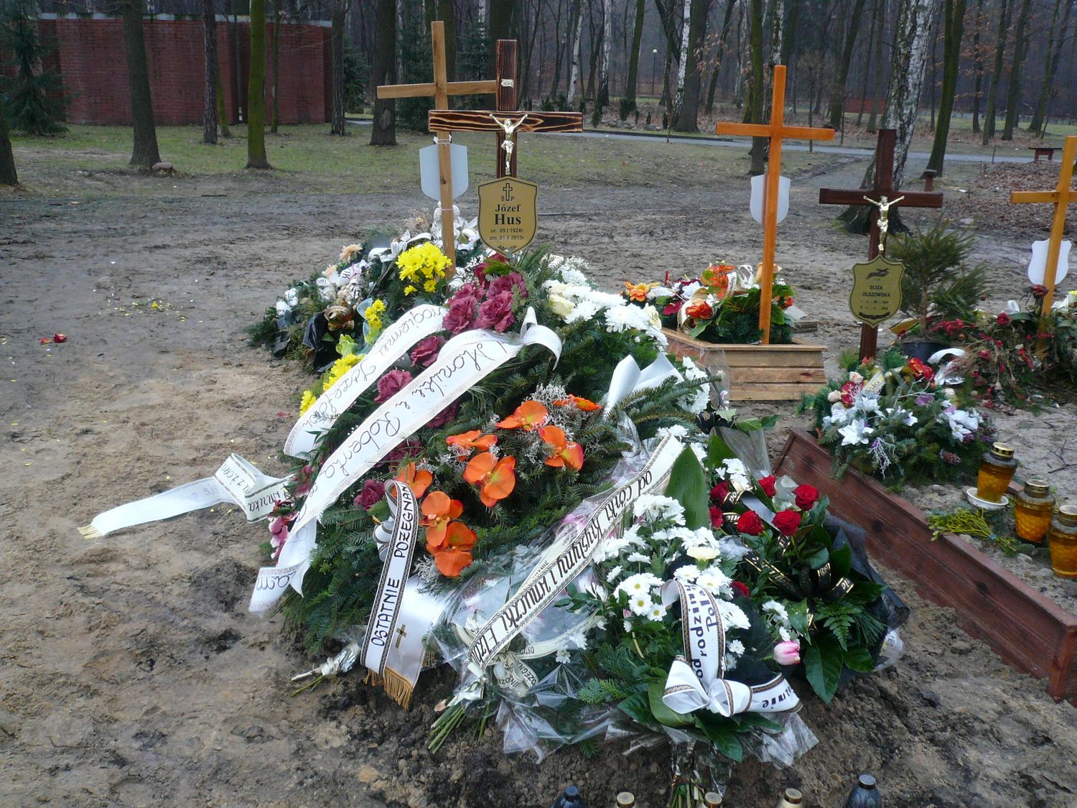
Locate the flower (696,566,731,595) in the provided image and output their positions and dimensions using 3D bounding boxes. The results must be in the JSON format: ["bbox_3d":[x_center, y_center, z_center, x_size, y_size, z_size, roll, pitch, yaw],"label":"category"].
[{"bbox_3d":[0.430,0.433,2.370,0.082,0.068,0.050,1,-21,0],"label":"flower"}]

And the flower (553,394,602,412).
[{"bbox_3d":[0.114,-0.001,2.800,0.140,0.045,0.110,-1,18,-7],"label":"flower"}]

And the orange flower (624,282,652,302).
[{"bbox_3d":[0.491,-0.553,4.770,0.130,0.100,0.090,1,-6,0],"label":"orange flower"}]

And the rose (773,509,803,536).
[{"bbox_3d":[0.627,0.298,2.430,0.069,0.060,0.060,6,-12,15],"label":"rose"}]

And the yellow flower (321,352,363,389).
[{"bbox_3d":[-0.697,-0.116,3.420,0.140,0.120,0.100,5,19,11],"label":"yellow flower"}]

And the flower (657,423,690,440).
[{"bbox_3d":[0.383,0.080,2.750,0.090,0.045,0.075,3,3,8],"label":"flower"}]

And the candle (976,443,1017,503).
[{"bbox_3d":[1.495,0.225,3.150,0.126,0.178,0.126,6,19,-2],"label":"candle"}]

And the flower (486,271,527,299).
[{"bbox_3d":[-0.102,-0.388,3.210,0.130,0.110,0.085,-3,-7,-11],"label":"flower"}]

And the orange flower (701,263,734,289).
[{"bbox_3d":[0.945,-0.674,5.100,0.170,0.135,0.110,4,3,10],"label":"orange flower"}]

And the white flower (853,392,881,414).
[{"bbox_3d":[1.175,-0.004,3.450,0.100,0.080,0.060,9,-5,23],"label":"white flower"}]

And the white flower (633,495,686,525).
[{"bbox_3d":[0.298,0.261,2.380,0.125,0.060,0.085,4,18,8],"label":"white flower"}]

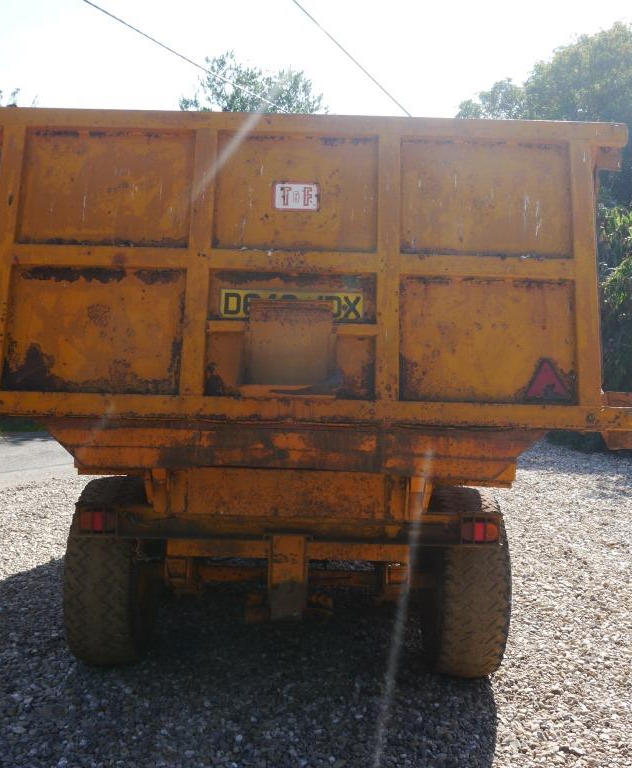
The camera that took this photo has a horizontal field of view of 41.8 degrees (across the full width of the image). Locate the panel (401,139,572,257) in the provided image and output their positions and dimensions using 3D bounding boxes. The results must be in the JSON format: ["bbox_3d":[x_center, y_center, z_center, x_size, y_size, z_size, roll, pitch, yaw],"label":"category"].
[{"bbox_3d":[0.637,-0.698,3.090,0.631,0.463,0.040,2,-10,0],"label":"panel"}]

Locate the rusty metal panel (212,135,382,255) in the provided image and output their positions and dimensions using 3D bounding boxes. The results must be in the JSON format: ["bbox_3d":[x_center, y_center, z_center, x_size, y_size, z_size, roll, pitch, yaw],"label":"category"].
[{"bbox_3d":[-0.072,-0.717,3.092,0.604,0.463,0.040,2,-10,0],"label":"rusty metal panel"}]

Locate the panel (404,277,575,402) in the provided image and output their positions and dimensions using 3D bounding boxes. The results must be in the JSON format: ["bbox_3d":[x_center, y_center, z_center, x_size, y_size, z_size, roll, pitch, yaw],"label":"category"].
[{"bbox_3d":[0.622,-0.160,2.994,0.631,0.466,0.040,2,-10,0],"label":"panel"}]

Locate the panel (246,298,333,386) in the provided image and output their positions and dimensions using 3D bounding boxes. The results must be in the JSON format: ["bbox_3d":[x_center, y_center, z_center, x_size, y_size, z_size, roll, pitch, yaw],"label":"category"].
[{"bbox_3d":[-0.090,-0.143,2.930,0.310,0.300,0.080,2,-2,0],"label":"panel"}]

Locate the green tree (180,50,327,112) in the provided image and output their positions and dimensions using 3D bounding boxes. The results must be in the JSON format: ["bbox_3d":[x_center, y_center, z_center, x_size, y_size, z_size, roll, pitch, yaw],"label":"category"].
[{"bbox_3d":[-1.500,-3.500,20.000,5.500,9.000,5.500,2,1,0],"label":"green tree"}]

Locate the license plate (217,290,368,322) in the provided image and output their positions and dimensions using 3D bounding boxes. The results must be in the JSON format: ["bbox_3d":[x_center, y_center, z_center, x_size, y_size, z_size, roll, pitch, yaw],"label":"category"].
[{"bbox_3d":[-0.086,-0.287,3.025,0.520,0.111,0.010,2,-10,0],"label":"license plate"}]

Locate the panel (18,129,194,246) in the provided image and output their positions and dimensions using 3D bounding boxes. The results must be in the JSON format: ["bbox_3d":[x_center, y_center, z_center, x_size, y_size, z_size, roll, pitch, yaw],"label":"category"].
[{"bbox_3d":[-0.782,-0.736,3.095,0.636,0.463,0.040,2,-10,0],"label":"panel"}]

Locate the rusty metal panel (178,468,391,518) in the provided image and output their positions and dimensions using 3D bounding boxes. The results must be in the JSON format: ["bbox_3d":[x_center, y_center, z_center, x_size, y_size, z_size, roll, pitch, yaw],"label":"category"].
[{"bbox_3d":[-0.109,0.405,3.060,0.750,0.175,0.040,2,-7,0],"label":"rusty metal panel"}]

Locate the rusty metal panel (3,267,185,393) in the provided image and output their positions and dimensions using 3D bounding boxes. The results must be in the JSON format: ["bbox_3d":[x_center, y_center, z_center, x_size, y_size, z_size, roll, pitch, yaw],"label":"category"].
[{"bbox_3d":[-0.798,-0.198,2.998,0.636,0.466,0.040,2,-10,0],"label":"rusty metal panel"}]

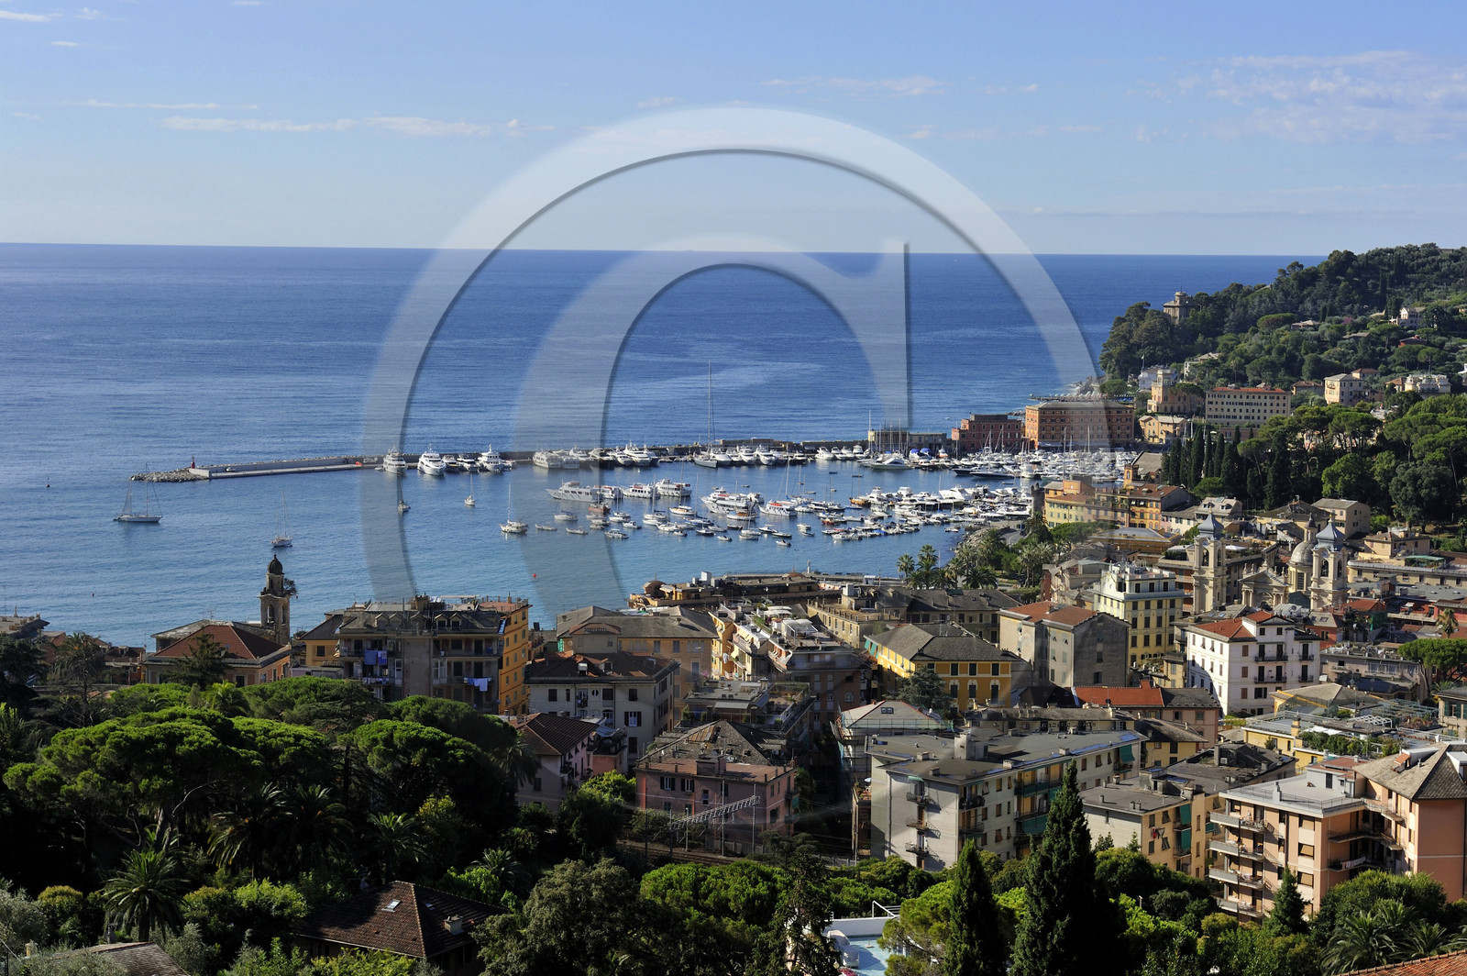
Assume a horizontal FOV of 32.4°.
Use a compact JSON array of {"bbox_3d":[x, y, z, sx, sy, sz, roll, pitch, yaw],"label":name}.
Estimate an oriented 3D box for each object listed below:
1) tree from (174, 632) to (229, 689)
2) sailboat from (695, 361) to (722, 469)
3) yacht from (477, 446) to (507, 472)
[{"bbox_3d":[-79.980,27.270,380.000,8.000,11.170,8.000,-1,6,-12],"label":"tree"},{"bbox_3d":[-10.327,-30.365,1034.640,7.200,42.000,34.000,-1,6,-15],"label":"sailboat"},{"bbox_3d":[-93.600,-11.730,977.010,6.200,9.300,23.000,-1,6,-16],"label":"yacht"}]

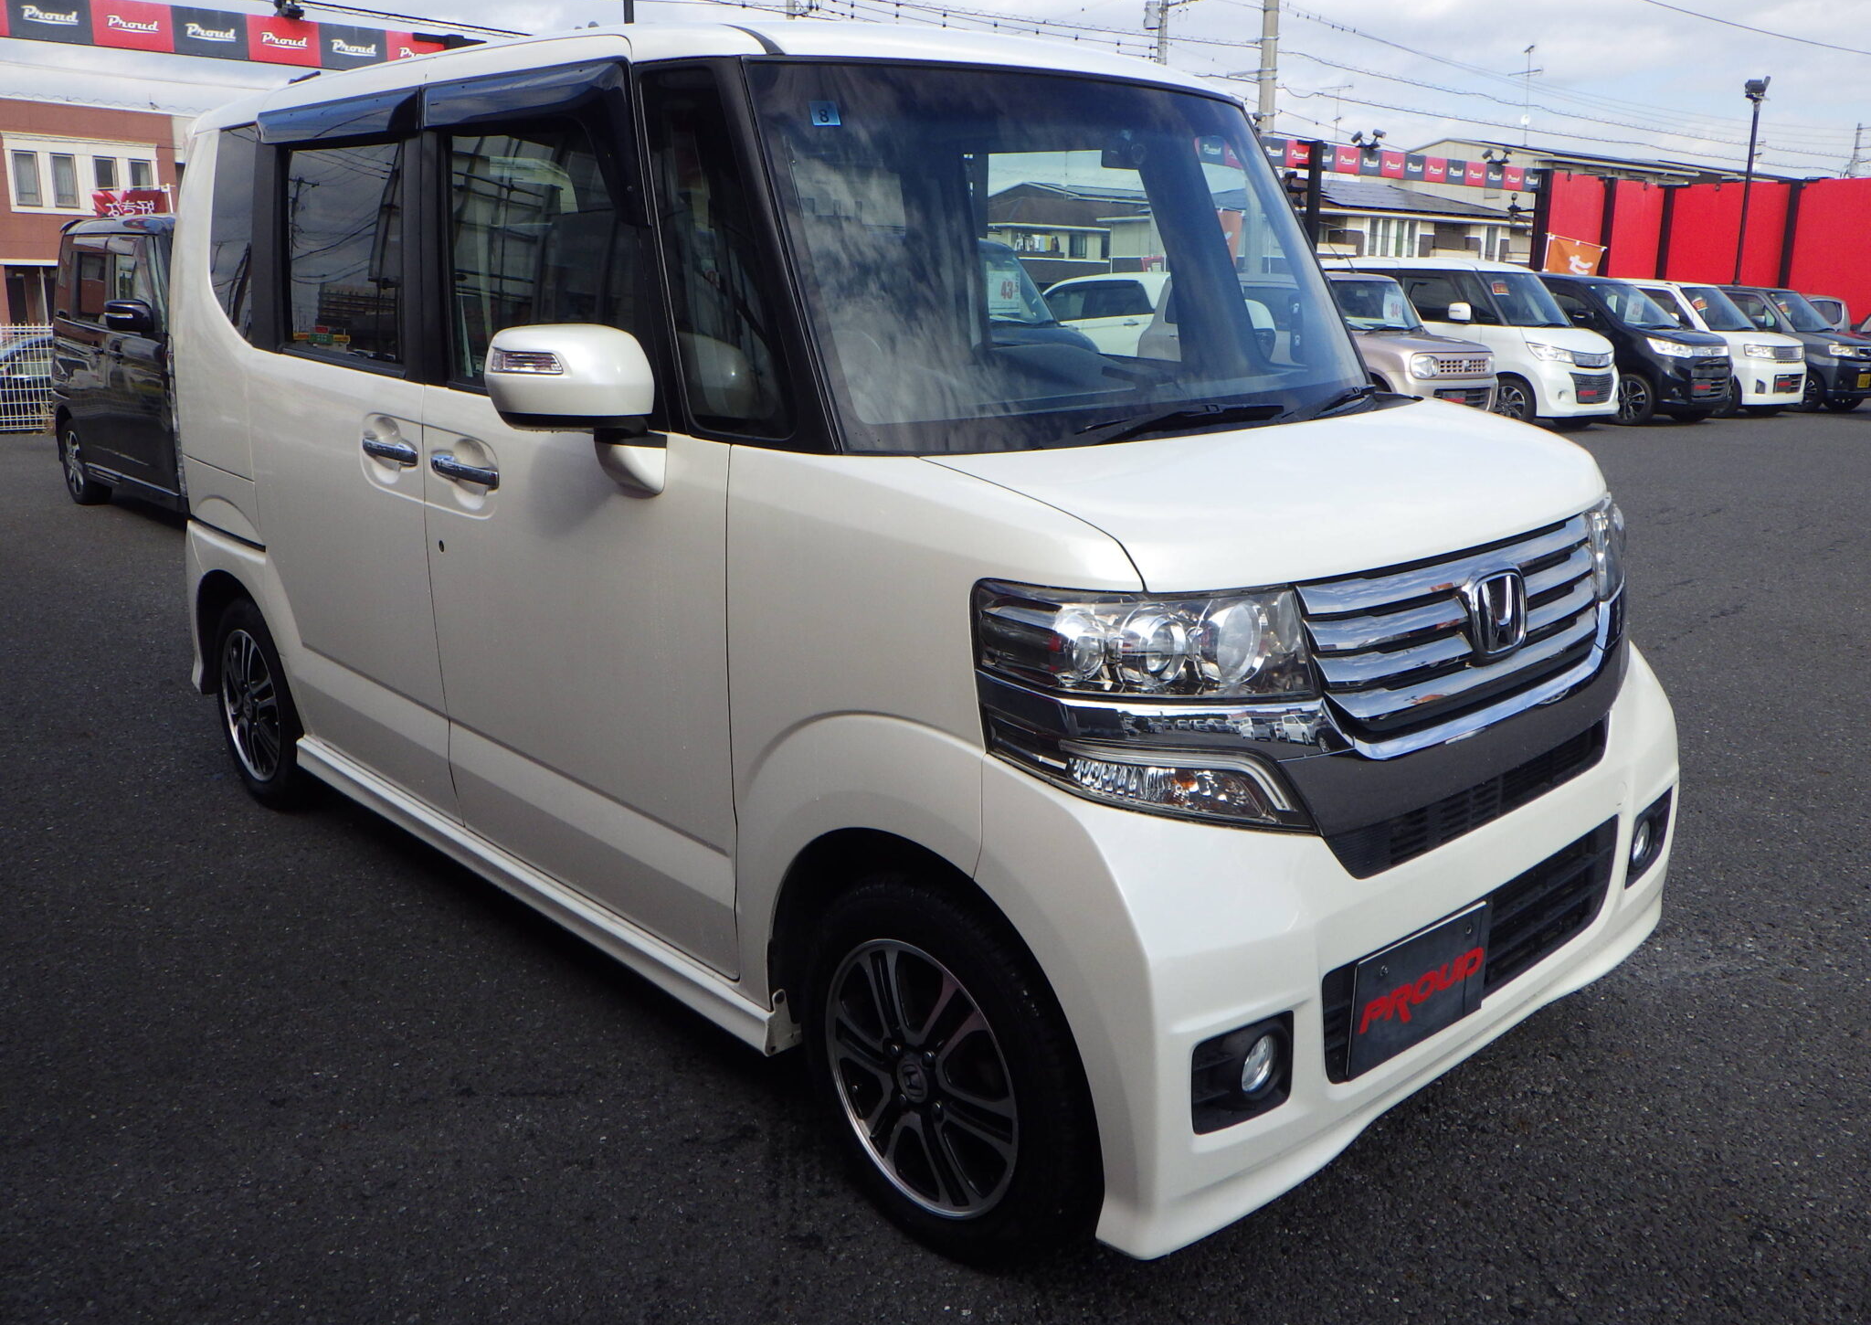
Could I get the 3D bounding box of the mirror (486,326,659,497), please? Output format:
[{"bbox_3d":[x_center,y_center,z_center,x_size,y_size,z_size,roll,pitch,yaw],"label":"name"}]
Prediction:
[{"bbox_3d":[-0.502,-0.351,2.133,0.225,0.250,0.170,-13,19,-41],"label":"mirror"}]

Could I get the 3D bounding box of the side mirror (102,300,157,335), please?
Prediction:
[{"bbox_3d":[-4.341,-1.862,8.150,0.240,0.185,0.170,-13,19,-42],"label":"side mirror"}]

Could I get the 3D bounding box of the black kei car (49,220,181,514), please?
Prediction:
[{"bbox_3d":[-3.953,-1.712,8.826,1.475,1.735,3.395,-12,19,-41],"label":"black kei car"}]

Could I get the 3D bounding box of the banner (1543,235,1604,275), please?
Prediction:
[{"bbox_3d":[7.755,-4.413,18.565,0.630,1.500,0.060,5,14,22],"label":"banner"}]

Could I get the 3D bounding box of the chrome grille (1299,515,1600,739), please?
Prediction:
[{"bbox_3d":[0.755,-0.054,2.091,0.780,0.230,0.110,-13,19,-41],"label":"chrome grille"}]

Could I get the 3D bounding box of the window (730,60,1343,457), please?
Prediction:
[{"bbox_3d":[0.305,-0.647,2.439,1.300,0.690,0.130,-13,-11,-41],"label":"window"}]

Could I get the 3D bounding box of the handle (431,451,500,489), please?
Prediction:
[{"bbox_3d":[-0.861,-0.349,2.763,0.050,0.045,0.238,-13,20,-42],"label":"handle"}]

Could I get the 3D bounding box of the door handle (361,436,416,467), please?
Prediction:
[{"bbox_3d":[-1.041,-0.395,2.875,0.045,0.042,0.215,-13,19,-41],"label":"door handle"}]

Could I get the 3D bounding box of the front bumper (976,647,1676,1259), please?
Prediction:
[{"bbox_3d":[0.698,0.318,2.333,1.475,0.620,0.370,-13,20,-42],"label":"front bumper"}]

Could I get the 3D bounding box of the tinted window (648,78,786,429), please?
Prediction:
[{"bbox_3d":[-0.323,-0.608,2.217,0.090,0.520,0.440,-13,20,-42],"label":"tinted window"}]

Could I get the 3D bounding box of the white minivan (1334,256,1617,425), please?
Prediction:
[{"bbox_3d":[5.534,-3.439,16.361,1.475,1.735,3.395,-10,16,-38],"label":"white minivan"}]

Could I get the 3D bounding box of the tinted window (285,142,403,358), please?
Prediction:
[{"bbox_3d":[-1.203,-0.834,3.062,0.050,0.450,0.590,-5,14,-43],"label":"tinted window"}]

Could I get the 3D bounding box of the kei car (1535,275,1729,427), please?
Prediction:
[{"bbox_3d":[7.347,-3.679,17.663,1.475,1.650,3.395,-10,16,-39],"label":"kei car"}]

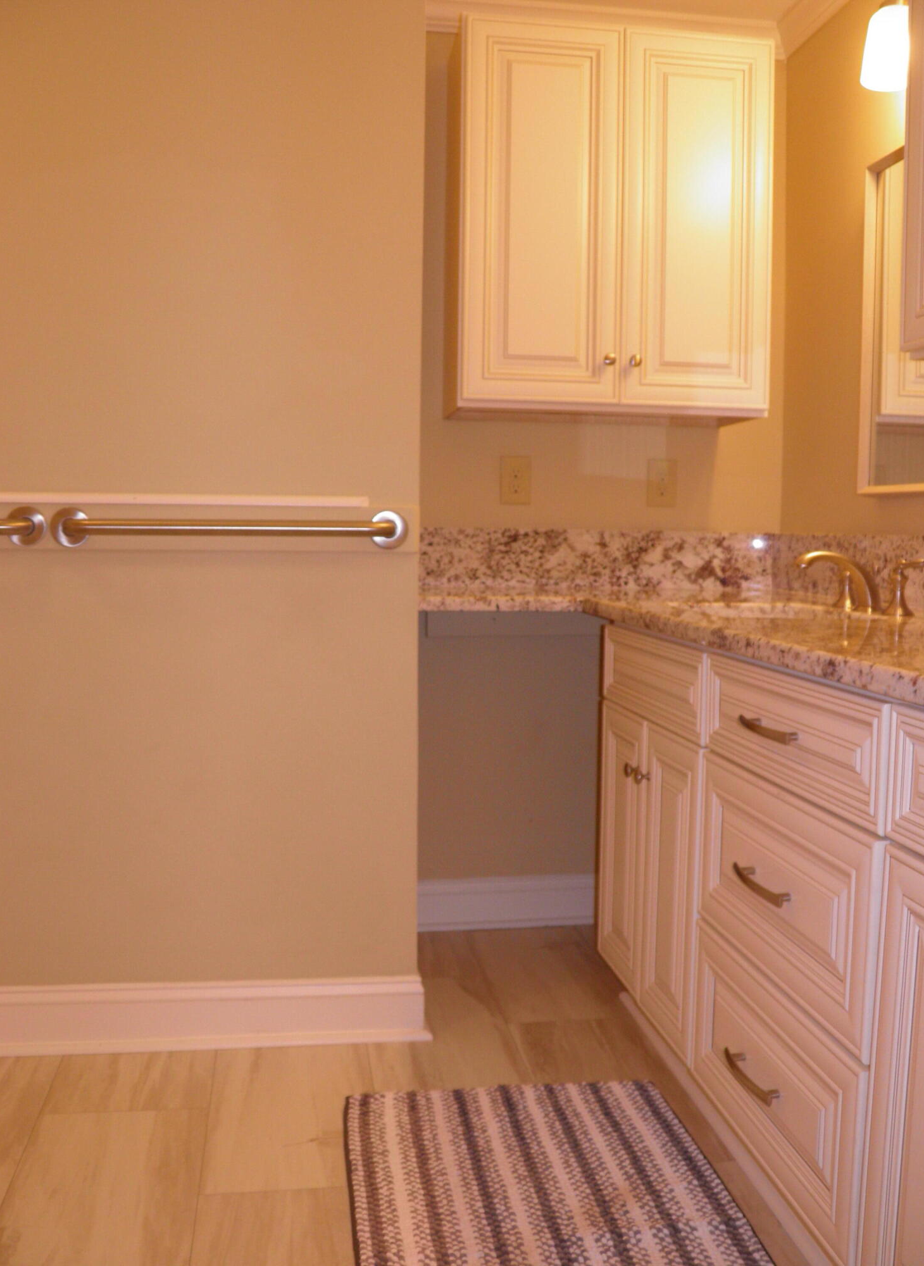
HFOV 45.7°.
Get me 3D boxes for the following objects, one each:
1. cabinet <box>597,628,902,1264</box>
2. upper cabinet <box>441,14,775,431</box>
[{"bbox_3d":[0.697,0.444,1.899,0.622,0.862,1.209,0,5,-9],"label":"cabinet"},{"bbox_3d":[0.345,-0.962,2.673,0.745,0.861,0.300,0,5,-9],"label":"upper cabinet"}]

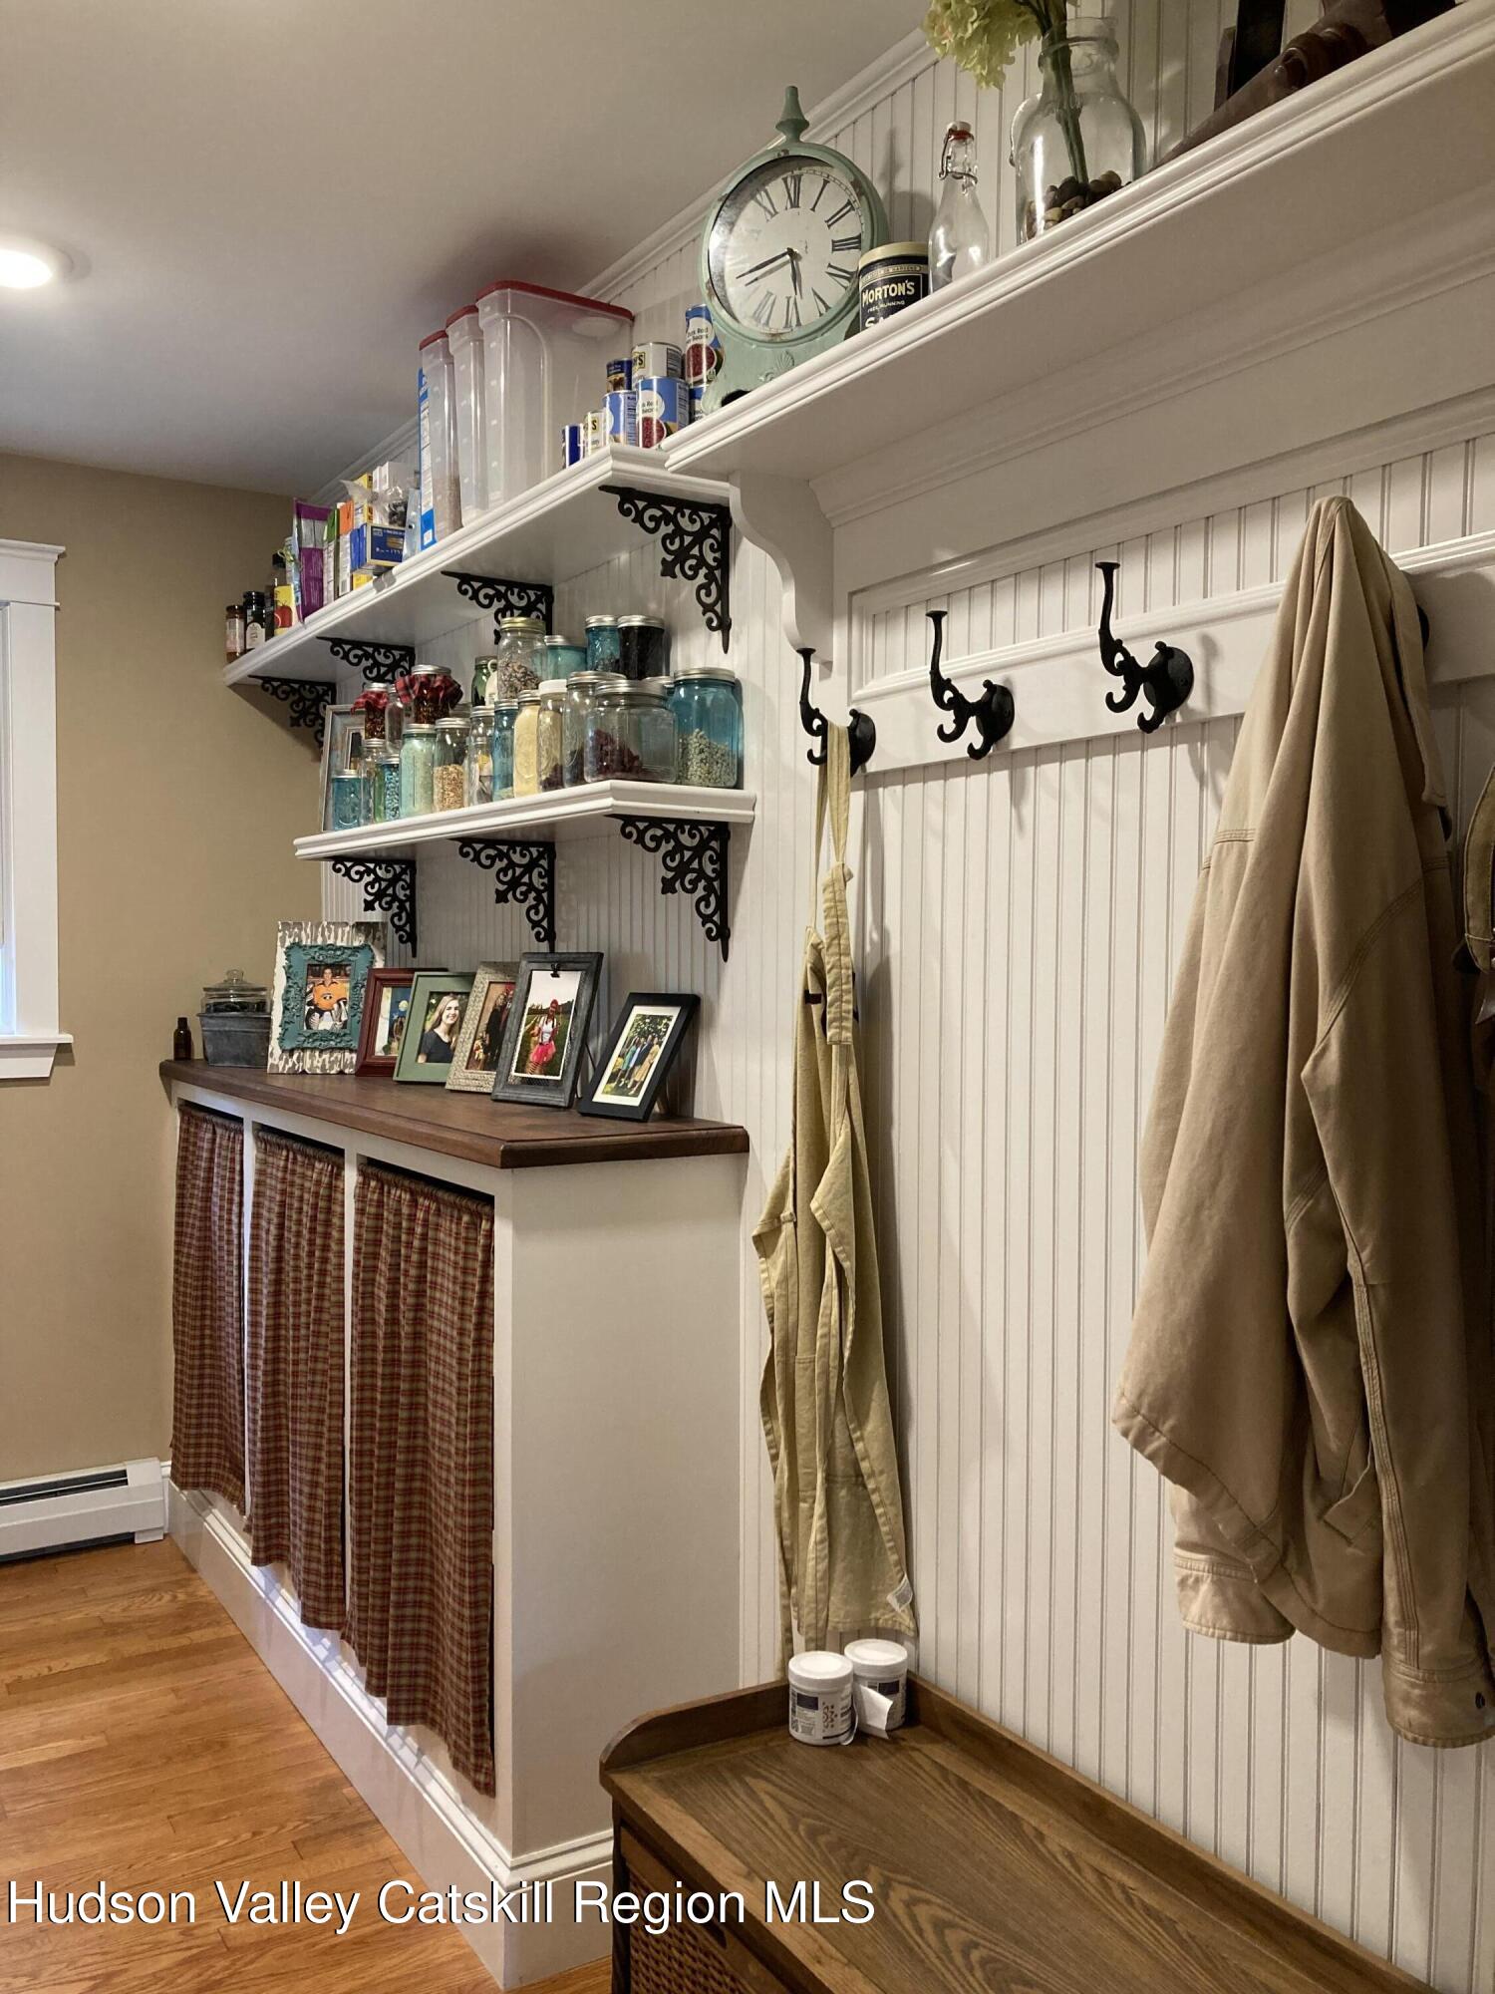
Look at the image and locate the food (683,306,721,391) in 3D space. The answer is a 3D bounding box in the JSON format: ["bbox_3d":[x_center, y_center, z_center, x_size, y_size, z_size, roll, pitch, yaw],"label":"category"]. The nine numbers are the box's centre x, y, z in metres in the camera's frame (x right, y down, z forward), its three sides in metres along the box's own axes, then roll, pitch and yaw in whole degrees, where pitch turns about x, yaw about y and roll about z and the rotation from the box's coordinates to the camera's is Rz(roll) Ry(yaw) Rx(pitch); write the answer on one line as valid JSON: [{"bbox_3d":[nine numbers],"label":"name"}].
[{"bbox_3d":[-0.048,-0.873,2.202,0.076,0.113,0.076,0,2,0],"label":"food"}]

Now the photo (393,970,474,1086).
[{"bbox_3d":[-0.594,0.064,3.191,0.176,0.226,0.028,1,-18,22],"label":"photo"}]

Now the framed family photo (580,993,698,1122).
[{"bbox_3d":[-0.166,0.099,2.562,0.028,0.214,0.166,35,-21,-36],"label":"framed family photo"}]

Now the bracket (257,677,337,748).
[{"bbox_3d":[-1.100,-0.659,3.895,0.212,0.214,0.020,-1,2,-32],"label":"bracket"}]

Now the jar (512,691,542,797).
[{"bbox_3d":[-0.324,-0.388,2.570,0.093,0.174,0.093,-1,2,-32],"label":"jar"}]

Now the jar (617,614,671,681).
[{"bbox_3d":[-0.156,-0.515,2.410,0.077,0.097,0.077,0,2,0],"label":"jar"}]

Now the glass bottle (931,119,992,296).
[{"bbox_3d":[0.219,-0.788,1.671,0.062,0.226,0.062,0,2,0],"label":"glass bottle"}]

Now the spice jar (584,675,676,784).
[{"bbox_3d":[-0.160,-0.356,2.216,0.124,0.145,0.124,-1,2,-32],"label":"spice jar"}]

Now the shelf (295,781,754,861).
[{"bbox_3d":[-0.487,-0.298,2.928,0.236,0.042,1.506,-1,2,-32],"label":"shelf"}]

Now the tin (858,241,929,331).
[{"bbox_3d":[0.189,-0.813,1.915,0.109,0.112,0.109,0,2,0],"label":"tin"}]

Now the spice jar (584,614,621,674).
[{"bbox_3d":[-0.207,-0.517,2.423,0.073,0.097,0.073,0,2,0],"label":"spice jar"}]

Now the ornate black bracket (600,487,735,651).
[{"bbox_3d":[-0.123,-0.624,2.364,0.208,0.219,0.022,-1,2,-32],"label":"ornate black bracket"}]

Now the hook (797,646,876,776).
[{"bbox_3d":[0.100,-0.352,2.021,0.104,0.157,0.064,-1,2,-32],"label":"hook"}]

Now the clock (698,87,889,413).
[{"bbox_3d":[0.059,-0.918,1.986,0.240,0.400,0.075,1,2,22],"label":"clock"}]

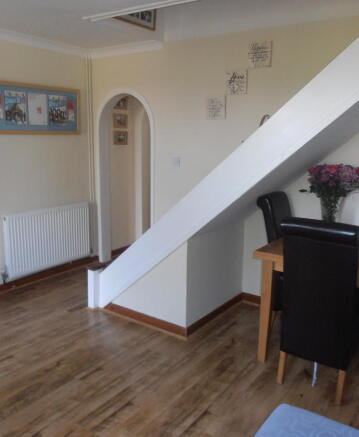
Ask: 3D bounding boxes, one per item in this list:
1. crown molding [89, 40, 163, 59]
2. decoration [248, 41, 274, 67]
[{"bbox_3d":[-0.564,-1.722,4.119,0.950,0.085,0.085,9,15,35],"label":"crown molding"},{"bbox_3d":[0.662,-1.349,3.338,0.200,0.200,0.020,9,15,35],"label":"decoration"}]

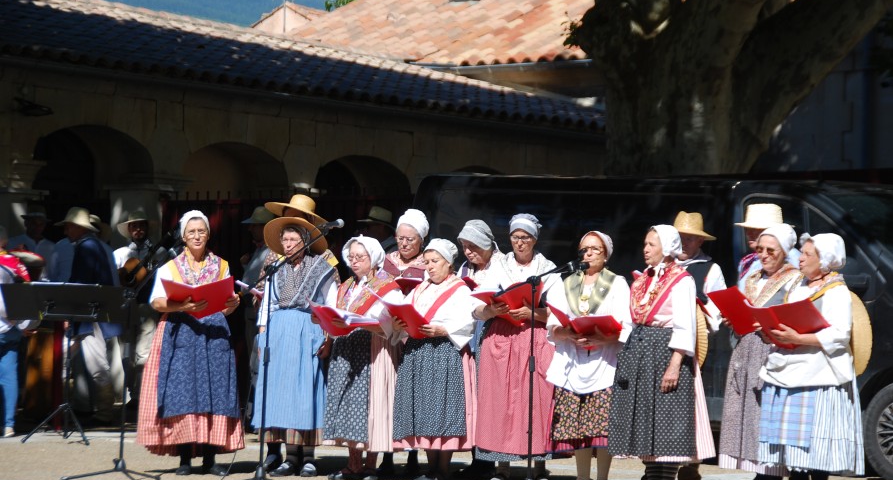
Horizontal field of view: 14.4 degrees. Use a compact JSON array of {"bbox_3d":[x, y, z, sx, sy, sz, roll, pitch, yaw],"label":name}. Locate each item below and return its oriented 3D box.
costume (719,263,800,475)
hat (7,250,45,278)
[{"bbox_3d":[1.878,0.772,21.050,0.540,1.250,0.500,2,0,34],"label":"costume"},{"bbox_3d":[-2.955,0.159,24.900,0.340,0.130,0.310,26,-18,-15],"label":"hat"}]

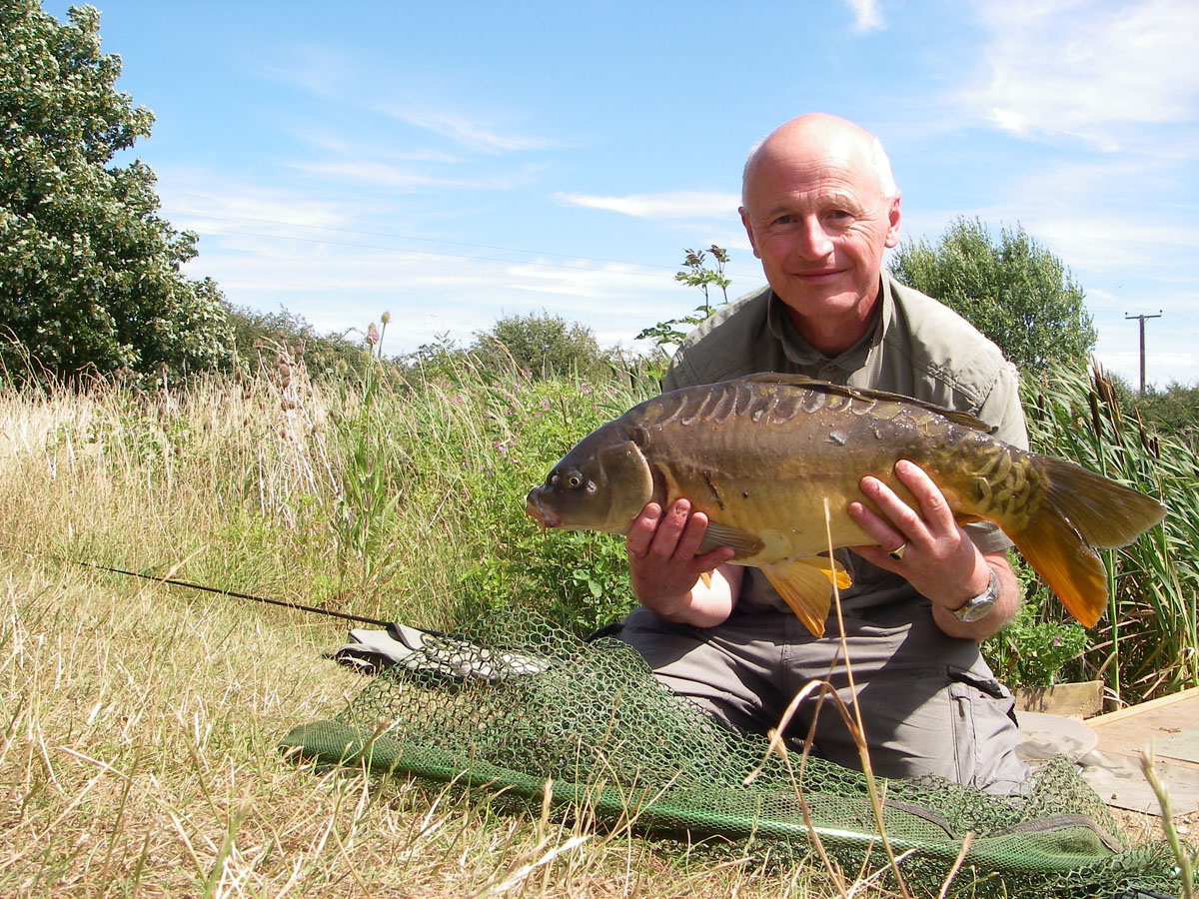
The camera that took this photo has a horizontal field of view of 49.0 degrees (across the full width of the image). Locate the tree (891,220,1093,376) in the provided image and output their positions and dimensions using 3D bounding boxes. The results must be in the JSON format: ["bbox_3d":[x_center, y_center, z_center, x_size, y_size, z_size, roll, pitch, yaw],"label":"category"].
[{"bbox_3d":[8.650,-2.600,29.000,4.700,5.100,4.400,0,1,14],"label":"tree"}]

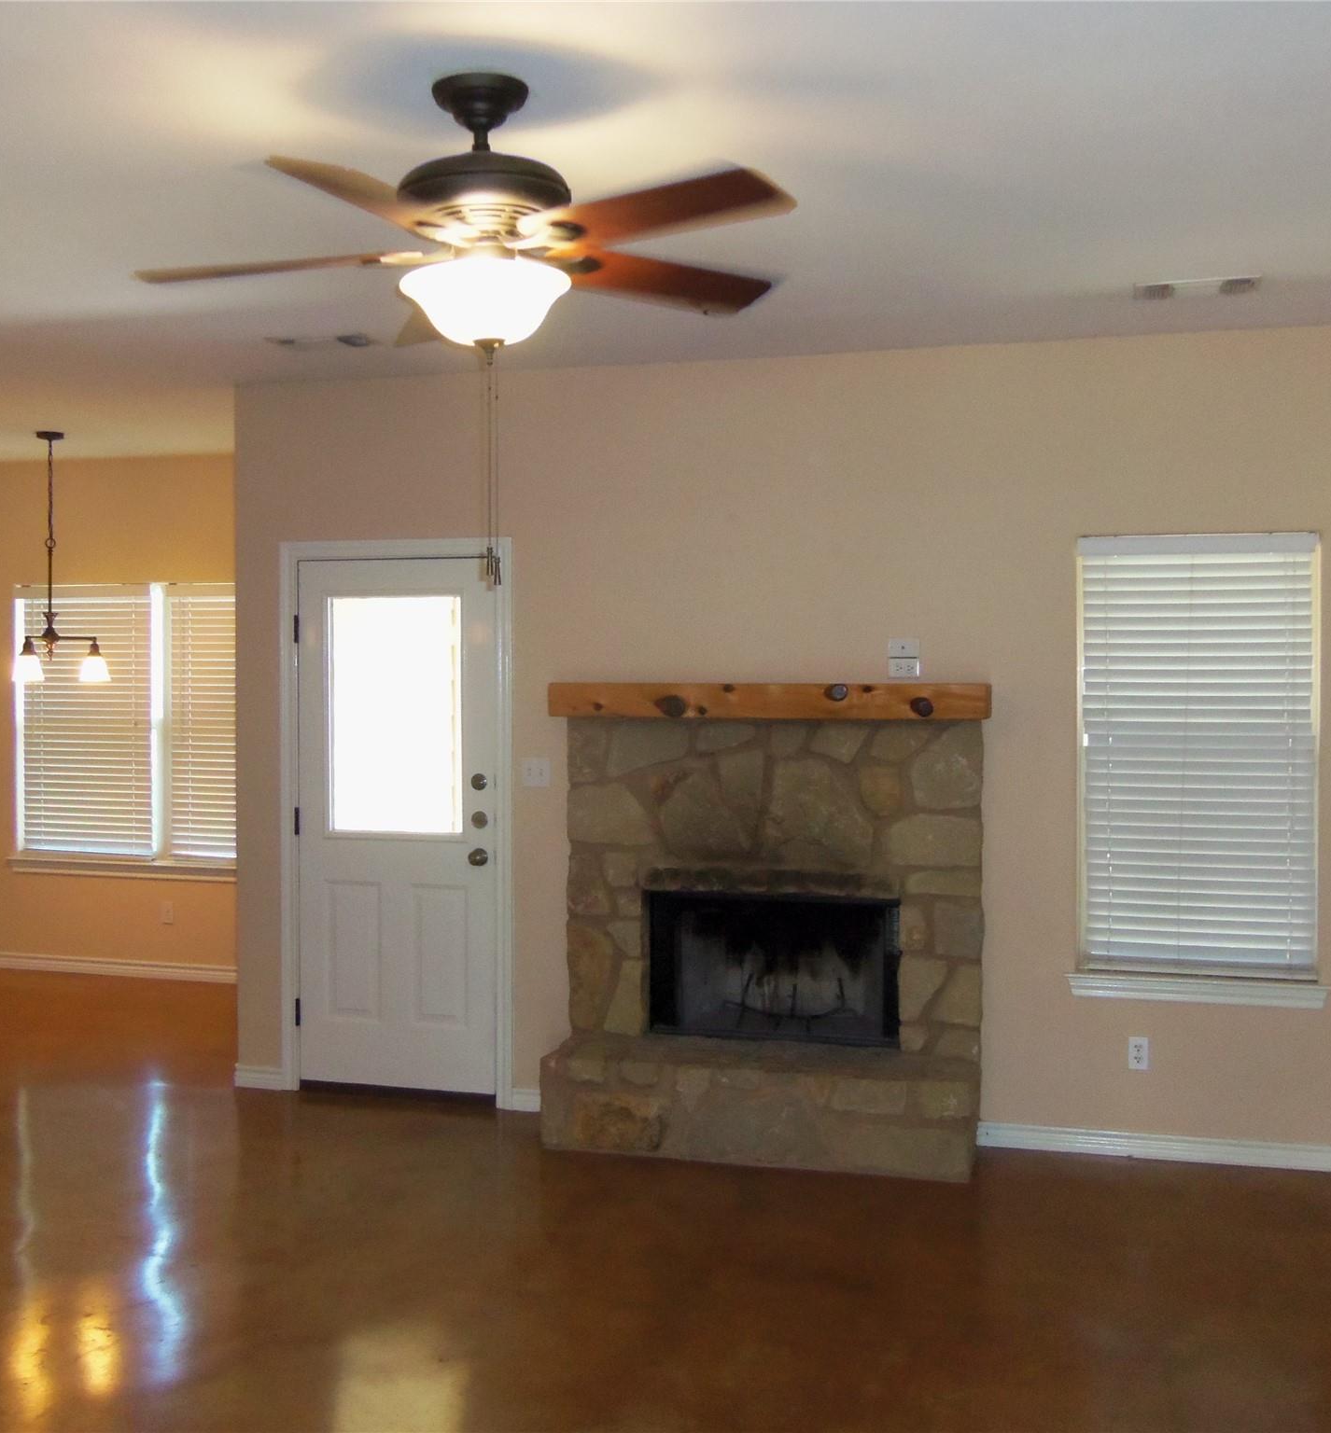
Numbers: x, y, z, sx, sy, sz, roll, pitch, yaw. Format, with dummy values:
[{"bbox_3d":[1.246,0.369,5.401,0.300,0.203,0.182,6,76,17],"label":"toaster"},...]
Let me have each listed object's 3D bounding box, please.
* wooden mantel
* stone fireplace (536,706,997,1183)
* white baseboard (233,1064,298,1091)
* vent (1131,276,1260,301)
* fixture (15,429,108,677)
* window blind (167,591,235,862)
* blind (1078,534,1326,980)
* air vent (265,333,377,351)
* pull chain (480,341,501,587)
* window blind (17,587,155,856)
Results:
[{"bbox_3d":[0.354,-0.056,5.356,1.519,0.119,0.250,1,2,16],"label":"wooden mantel"},{"bbox_3d":[0.339,0.738,5.288,1.464,1.480,0.432,1,2,16],"label":"stone fireplace"},{"bbox_3d":[-1.576,1.411,6.057,0.228,0.079,0.015,1,2,16],"label":"white baseboard"},{"bbox_3d":[1.524,-1.228,4.449,0.350,0.018,0.180,1,2,16],"label":"vent"},{"bbox_3d":[-2.863,-0.746,7.324,0.460,1.171,0.490,-1,2,-21],"label":"fixture"},{"bbox_3d":[-2.228,0.037,8.044,0.854,1.444,0.060,1,2,16],"label":"window blind"},{"bbox_3d":[1.757,0.126,5.127,0.750,1.456,0.060,1,2,16],"label":"blind"},{"bbox_3d":[-1.162,-1.257,5.205,0.350,0.018,0.180,1,2,16],"label":"air vent"},{"bbox_3d":[-0.329,-0.485,2.972,0.032,0.466,0.030,1,2,16],"label":"pull chain"},{"bbox_3d":[-3.116,0.032,8.291,0.854,1.470,0.060,1,2,16],"label":"window blind"}]

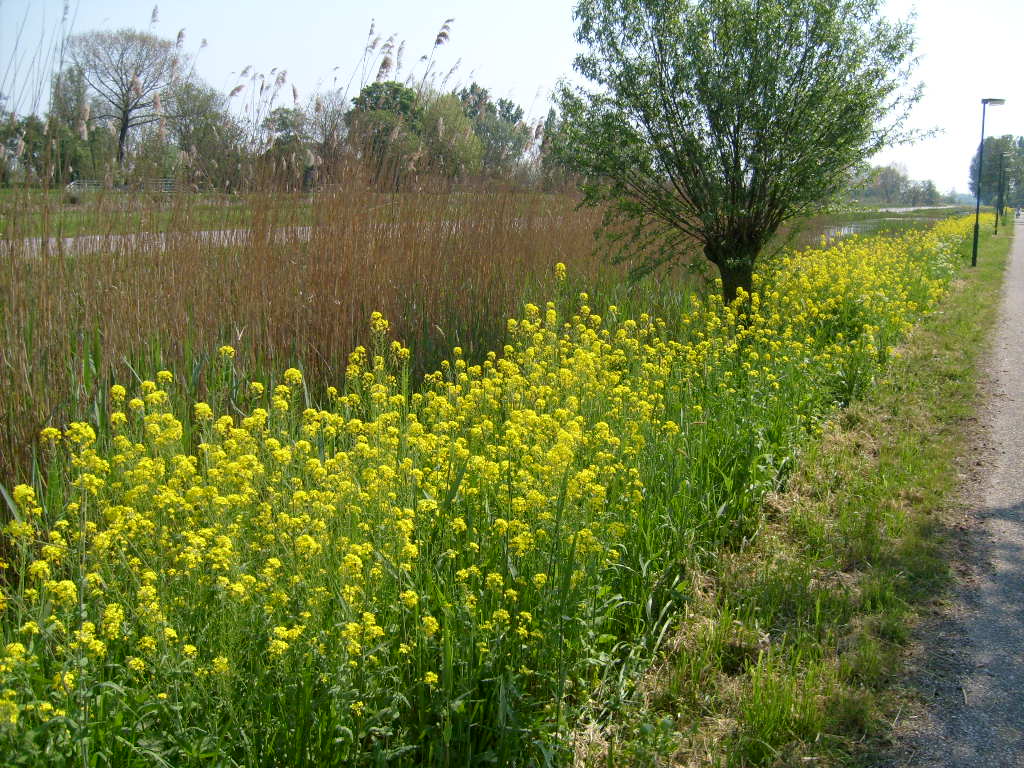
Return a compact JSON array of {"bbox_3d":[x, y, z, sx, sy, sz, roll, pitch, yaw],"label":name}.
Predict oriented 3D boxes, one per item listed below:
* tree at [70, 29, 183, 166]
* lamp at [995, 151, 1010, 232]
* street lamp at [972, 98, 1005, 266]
[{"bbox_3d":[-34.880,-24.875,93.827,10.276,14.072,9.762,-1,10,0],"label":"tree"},{"bbox_3d":[25.242,-9.775,53.185,0.550,4.150,0.200,4,11,25],"label":"lamp"},{"bbox_3d":[12.030,-5.045,26.114,0.550,4.150,0.200,4,11,25],"label":"street lamp"}]

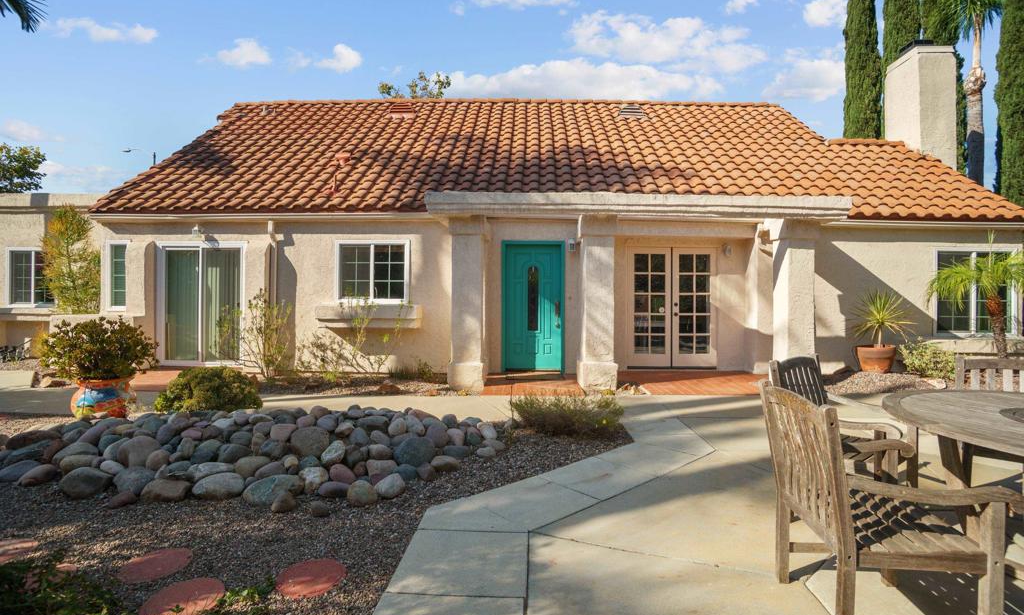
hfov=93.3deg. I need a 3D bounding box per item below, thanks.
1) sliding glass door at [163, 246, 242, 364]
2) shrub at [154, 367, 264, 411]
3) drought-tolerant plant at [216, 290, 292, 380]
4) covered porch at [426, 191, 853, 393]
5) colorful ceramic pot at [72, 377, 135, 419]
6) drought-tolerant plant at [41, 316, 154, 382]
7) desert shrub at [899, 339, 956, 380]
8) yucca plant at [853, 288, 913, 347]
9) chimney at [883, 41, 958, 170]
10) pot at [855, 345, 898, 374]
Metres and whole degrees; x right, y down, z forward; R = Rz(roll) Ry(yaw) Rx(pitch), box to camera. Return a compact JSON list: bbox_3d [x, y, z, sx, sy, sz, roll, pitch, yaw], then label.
[{"bbox_3d":[-4.960,-0.040,7.770,1.400,1.960,0.120,0,0,0],"label":"sliding glass door"},{"bbox_3d":[-2.980,0.870,4.750,0.930,0.520,0.880,0,0,-1],"label":"shrub"},{"bbox_3d":[-3.840,0.420,7.200,1.050,1.330,0.800,0,0,0],"label":"drought-tolerant plant"},{"bbox_3d":[1.640,-0.180,7.100,5.560,2.570,1.800,0,0,-1],"label":"covered porch"},{"bbox_3d":[-4.130,0.920,4.880,0.500,0.450,0.500,0,0,0],"label":"colorful ceramic pot"},{"bbox_3d":[-4.190,0.400,4.900,0.950,0.680,0.920,0,0,-1],"label":"drought-tolerant plant"},{"bbox_3d":[6.270,0.785,7.300,0.740,0.650,0.680,0,0,-1],"label":"desert shrub"},{"bbox_3d":[5.470,0.145,7.170,0.800,0.840,0.800,0,0,0],"label":"yucca plant"},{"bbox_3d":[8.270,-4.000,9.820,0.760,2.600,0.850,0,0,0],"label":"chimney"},{"bbox_3d":[5.420,0.775,7.170,0.490,0.400,0.490,0,0,0],"label":"pot"}]

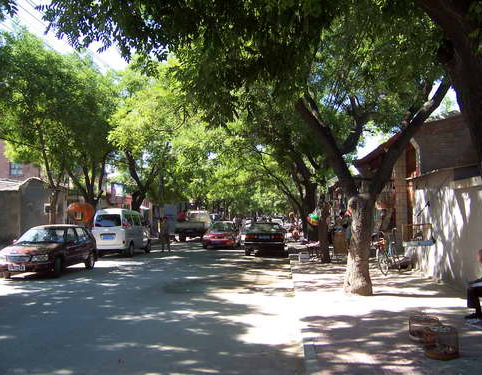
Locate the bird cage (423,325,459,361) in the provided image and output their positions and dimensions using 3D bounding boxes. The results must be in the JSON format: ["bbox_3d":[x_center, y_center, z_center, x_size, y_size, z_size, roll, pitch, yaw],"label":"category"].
[{"bbox_3d":[2.203,1.696,5.238,0.385,0.290,0.385,0,-4,5],"label":"bird cage"}]

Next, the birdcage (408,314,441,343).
[{"bbox_3d":[2.276,1.742,5.888,0.400,0.230,0.400,0,-4,0],"label":"birdcage"}]

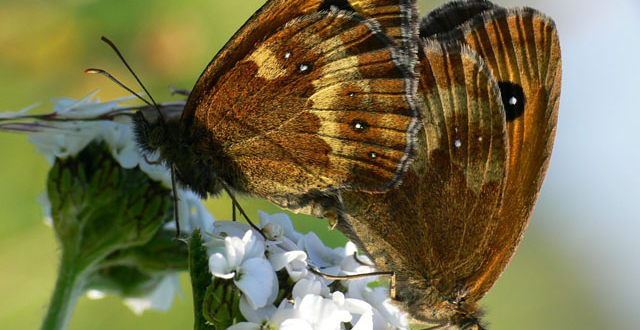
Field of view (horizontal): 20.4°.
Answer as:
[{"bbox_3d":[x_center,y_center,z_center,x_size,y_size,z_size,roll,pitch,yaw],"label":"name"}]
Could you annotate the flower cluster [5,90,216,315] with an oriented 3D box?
[{"bbox_3d":[-0.018,0.003,0.147,0.017,0.018,0.015,0,0,0],"label":"flower cluster"}]

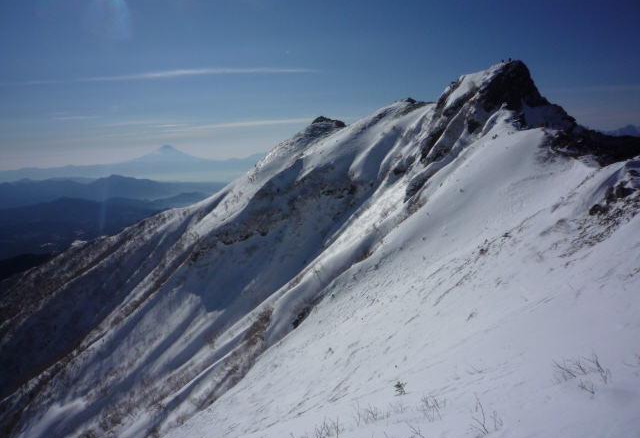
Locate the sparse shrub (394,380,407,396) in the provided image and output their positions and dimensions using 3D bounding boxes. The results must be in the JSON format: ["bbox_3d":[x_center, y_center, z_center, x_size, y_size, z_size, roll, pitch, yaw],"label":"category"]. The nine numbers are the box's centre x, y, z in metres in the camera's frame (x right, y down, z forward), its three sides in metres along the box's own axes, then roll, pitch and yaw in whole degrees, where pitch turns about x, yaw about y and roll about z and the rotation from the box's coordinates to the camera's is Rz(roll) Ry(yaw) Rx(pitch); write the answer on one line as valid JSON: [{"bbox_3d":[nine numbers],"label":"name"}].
[{"bbox_3d":[1.567,3.281,9.000,0.230,0.300,0.220,-1,9,10],"label":"sparse shrub"}]

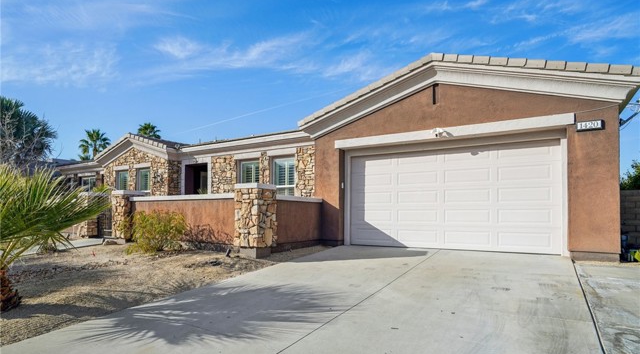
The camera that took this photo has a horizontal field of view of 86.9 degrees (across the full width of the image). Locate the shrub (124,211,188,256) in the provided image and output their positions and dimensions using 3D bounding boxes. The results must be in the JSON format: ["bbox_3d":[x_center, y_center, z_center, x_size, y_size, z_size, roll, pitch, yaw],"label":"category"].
[{"bbox_3d":[-4.068,1.369,8.400,1.220,1.030,1.080,-2,-5,31],"label":"shrub"}]

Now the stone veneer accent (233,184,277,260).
[{"bbox_3d":[-1.427,0.967,7.557,0.640,1.580,0.640,-2,-5,31],"label":"stone veneer accent"}]

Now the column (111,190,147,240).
[{"bbox_3d":[-5.785,1.217,10.228,0.640,1.546,0.640,-2,-5,31],"label":"column"}]

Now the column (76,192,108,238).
[{"bbox_3d":[-7.566,1.297,11.305,0.640,1.490,0.640,-2,-5,31],"label":"column"}]

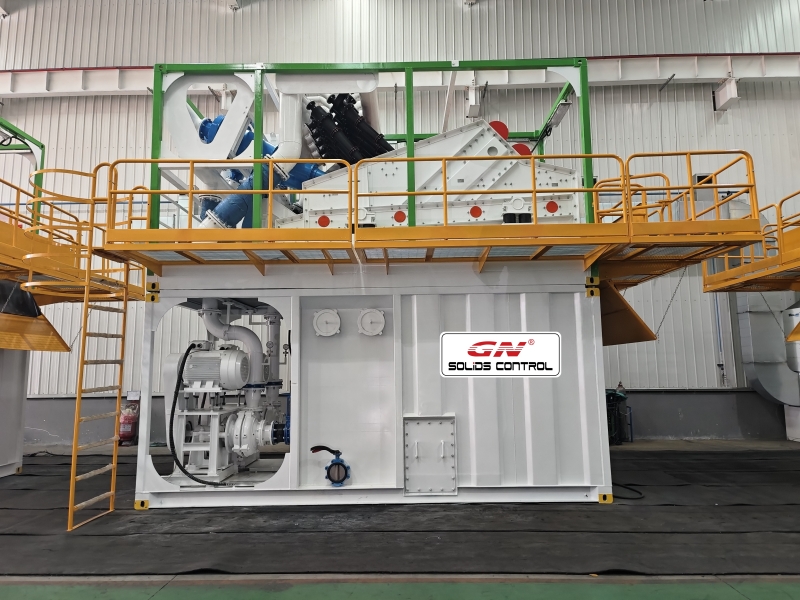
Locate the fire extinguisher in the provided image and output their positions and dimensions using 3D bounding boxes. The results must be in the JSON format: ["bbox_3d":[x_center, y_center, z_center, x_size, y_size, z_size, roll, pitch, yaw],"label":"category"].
[{"bbox_3d":[-6.236,2.818,12.241,0.480,1.120,0.450,-1,-7,0],"label":"fire extinguisher"}]

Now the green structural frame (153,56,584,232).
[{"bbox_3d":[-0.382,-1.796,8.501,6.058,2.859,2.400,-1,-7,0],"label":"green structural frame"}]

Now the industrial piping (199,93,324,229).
[{"bbox_3d":[-2.067,-1.927,8.241,1.850,2.150,1.150,-1,-7,0],"label":"industrial piping"}]

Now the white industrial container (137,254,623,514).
[{"bbox_3d":[-0.341,1.276,8.133,6.058,3.020,2.420,-1,-7,0],"label":"white industrial container"}]

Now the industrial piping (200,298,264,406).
[{"bbox_3d":[-2.341,0.733,7.434,0.870,1.500,0.300,-1,-7,0],"label":"industrial piping"}]

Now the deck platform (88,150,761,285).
[{"bbox_3d":[0.351,-0.931,8.002,7.800,1.190,3.380,-1,-7,0],"label":"deck platform"}]

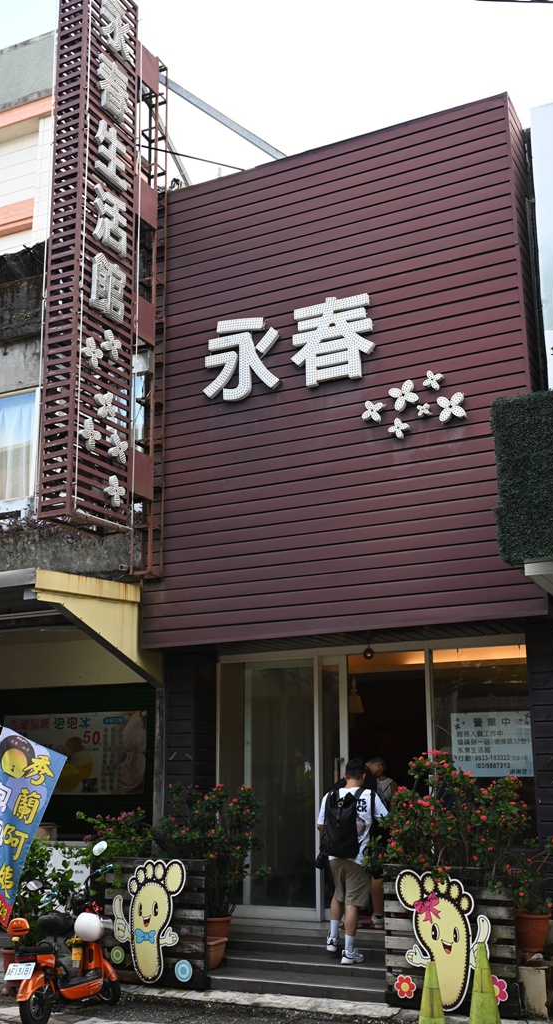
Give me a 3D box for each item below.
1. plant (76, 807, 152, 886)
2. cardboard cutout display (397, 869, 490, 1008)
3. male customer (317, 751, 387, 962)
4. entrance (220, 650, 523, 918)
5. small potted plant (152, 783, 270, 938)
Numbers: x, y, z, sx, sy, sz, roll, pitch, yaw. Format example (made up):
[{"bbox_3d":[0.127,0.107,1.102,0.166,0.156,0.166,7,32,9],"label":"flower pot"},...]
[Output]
[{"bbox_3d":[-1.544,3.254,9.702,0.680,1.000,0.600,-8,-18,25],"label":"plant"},{"bbox_3d":[1.269,3.267,7.828,0.800,1.020,0.070,-8,-18,25],"label":"cardboard cutout display"},{"bbox_3d":[0.670,3.077,9.155,0.550,1.720,0.500,-8,-18,25],"label":"male customer"},{"bbox_3d":[0.943,2.822,10.790,3.621,2.815,0.220,-8,-18,25],"label":"entrance"},{"bbox_3d":[-0.631,3.387,9.784,1.000,1.450,0.900,-8,-18,25],"label":"small potted plant"}]

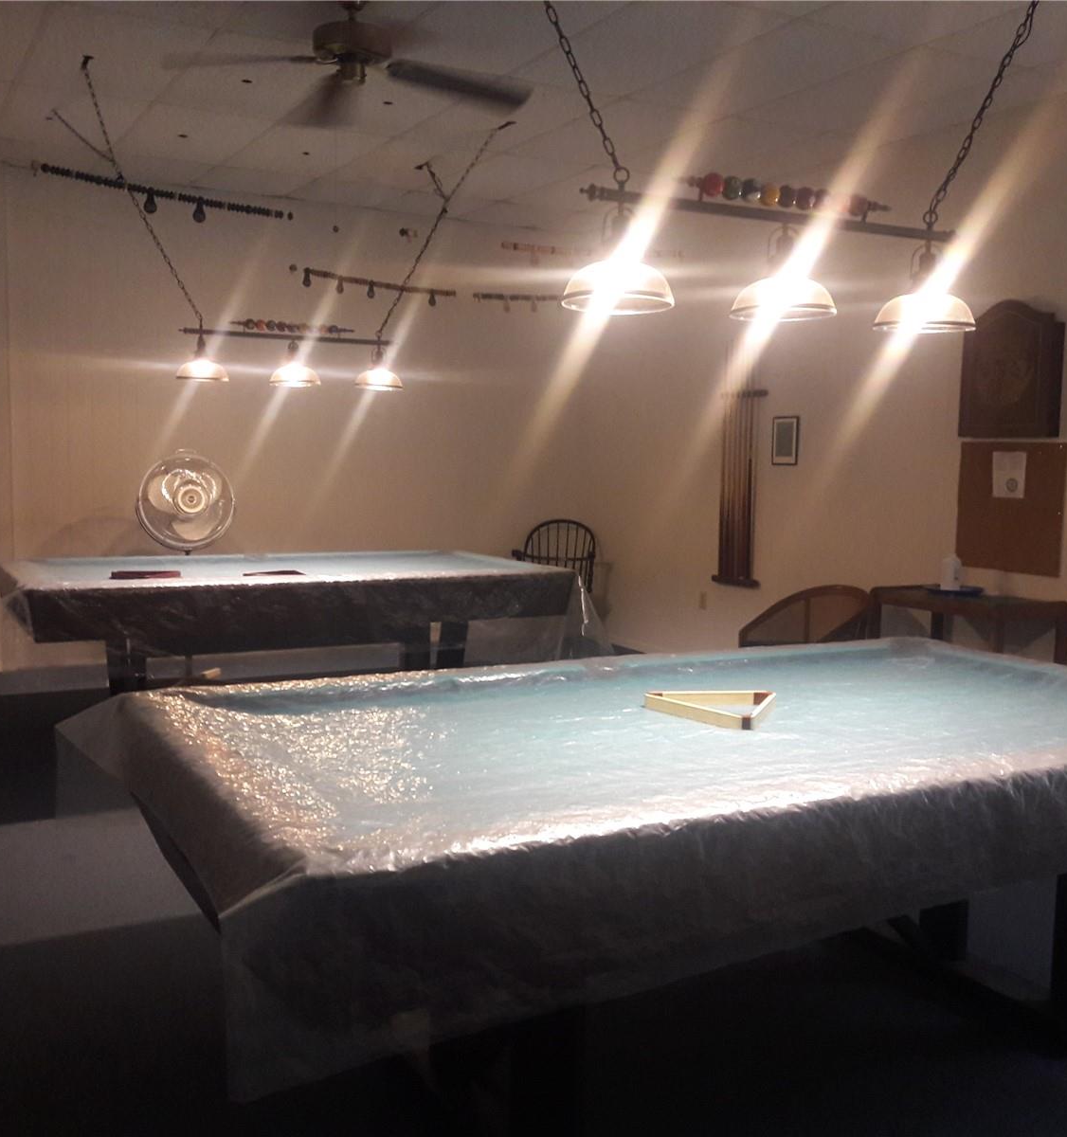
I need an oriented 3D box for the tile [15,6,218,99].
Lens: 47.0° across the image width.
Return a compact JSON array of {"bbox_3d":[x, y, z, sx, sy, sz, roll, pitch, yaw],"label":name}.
[{"bbox_3d":[-1.765,-2.149,5.127,0.600,0.020,1.209,-2,6,-29],"label":"tile"}]

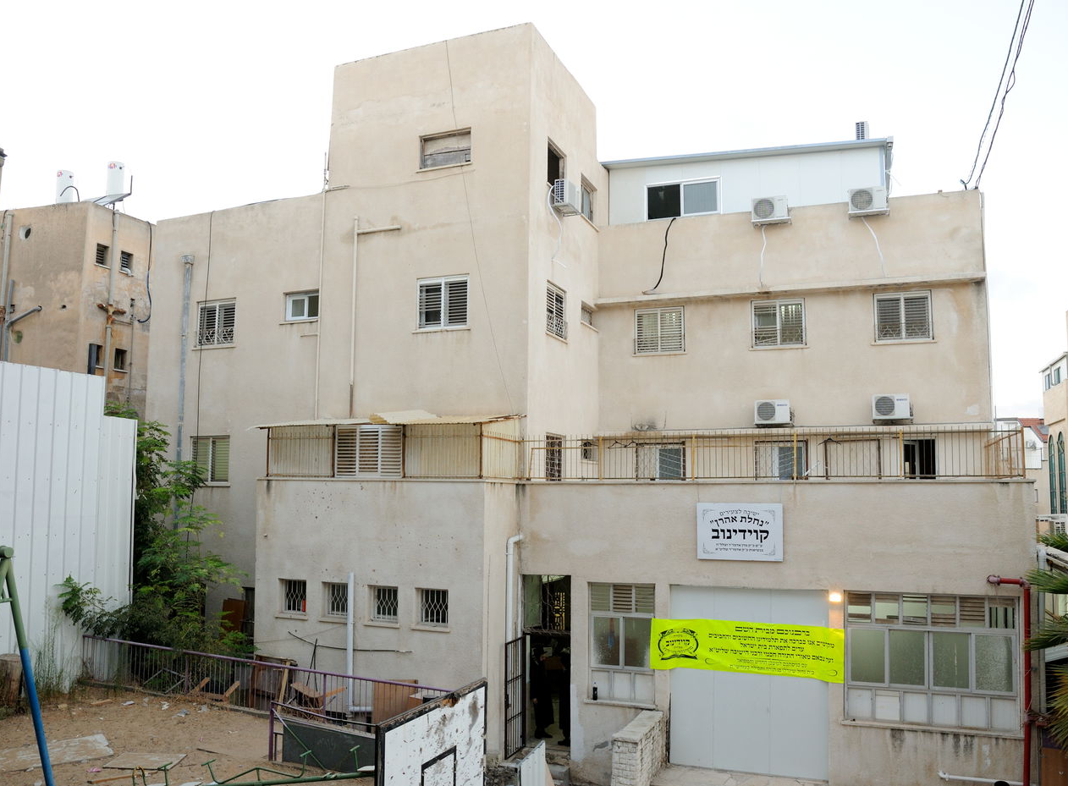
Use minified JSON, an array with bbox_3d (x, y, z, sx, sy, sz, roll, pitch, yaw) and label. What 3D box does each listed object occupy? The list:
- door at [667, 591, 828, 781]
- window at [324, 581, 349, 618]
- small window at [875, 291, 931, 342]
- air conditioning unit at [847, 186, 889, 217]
[{"bbox_3d":[3.490,4.770,13.600,2.600,3.050,0.120,-2,-6,22],"label":"door"},{"bbox_3d":[-3.618,3.850,15.250,0.623,0.661,0.150,-2,-6,22],"label":"window"},{"bbox_3d":[7.970,-1.644,17.742,1.185,1.079,0.120,-2,-6,22],"label":"small window"},{"bbox_3d":[7.746,-4.383,19.090,0.829,0.594,0.360,-2,-7,17],"label":"air conditioning unit"}]

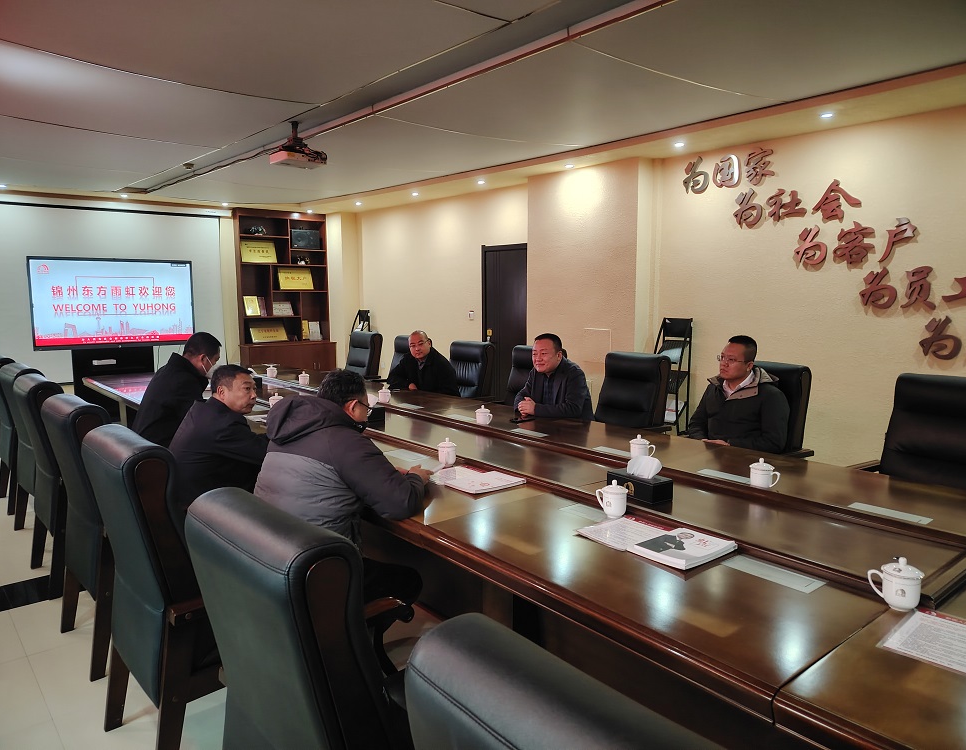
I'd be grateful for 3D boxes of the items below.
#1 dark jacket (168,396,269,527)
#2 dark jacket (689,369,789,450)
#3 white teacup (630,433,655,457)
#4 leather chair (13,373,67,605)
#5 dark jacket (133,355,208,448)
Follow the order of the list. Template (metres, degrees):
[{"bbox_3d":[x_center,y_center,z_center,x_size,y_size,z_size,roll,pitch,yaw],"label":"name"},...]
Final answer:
[{"bbox_3d":[-1.276,0.393,3.410,0.660,0.660,0.580,-5,8,-38],"label":"dark jacket"},{"bbox_3d":[1.466,0.261,3.966,0.460,0.640,0.570,-6,9,-42],"label":"dark jacket"},{"bbox_3d":[0.819,0.375,3.560,0.132,0.140,0.104,1,7,13],"label":"white teacup"},{"bbox_3d":[-2.217,0.568,4.026,0.670,1.150,0.640,-5,8,-38],"label":"leather chair"},{"bbox_3d":[-1.671,0.199,3.925,0.580,0.680,0.540,-5,8,-39],"label":"dark jacket"}]

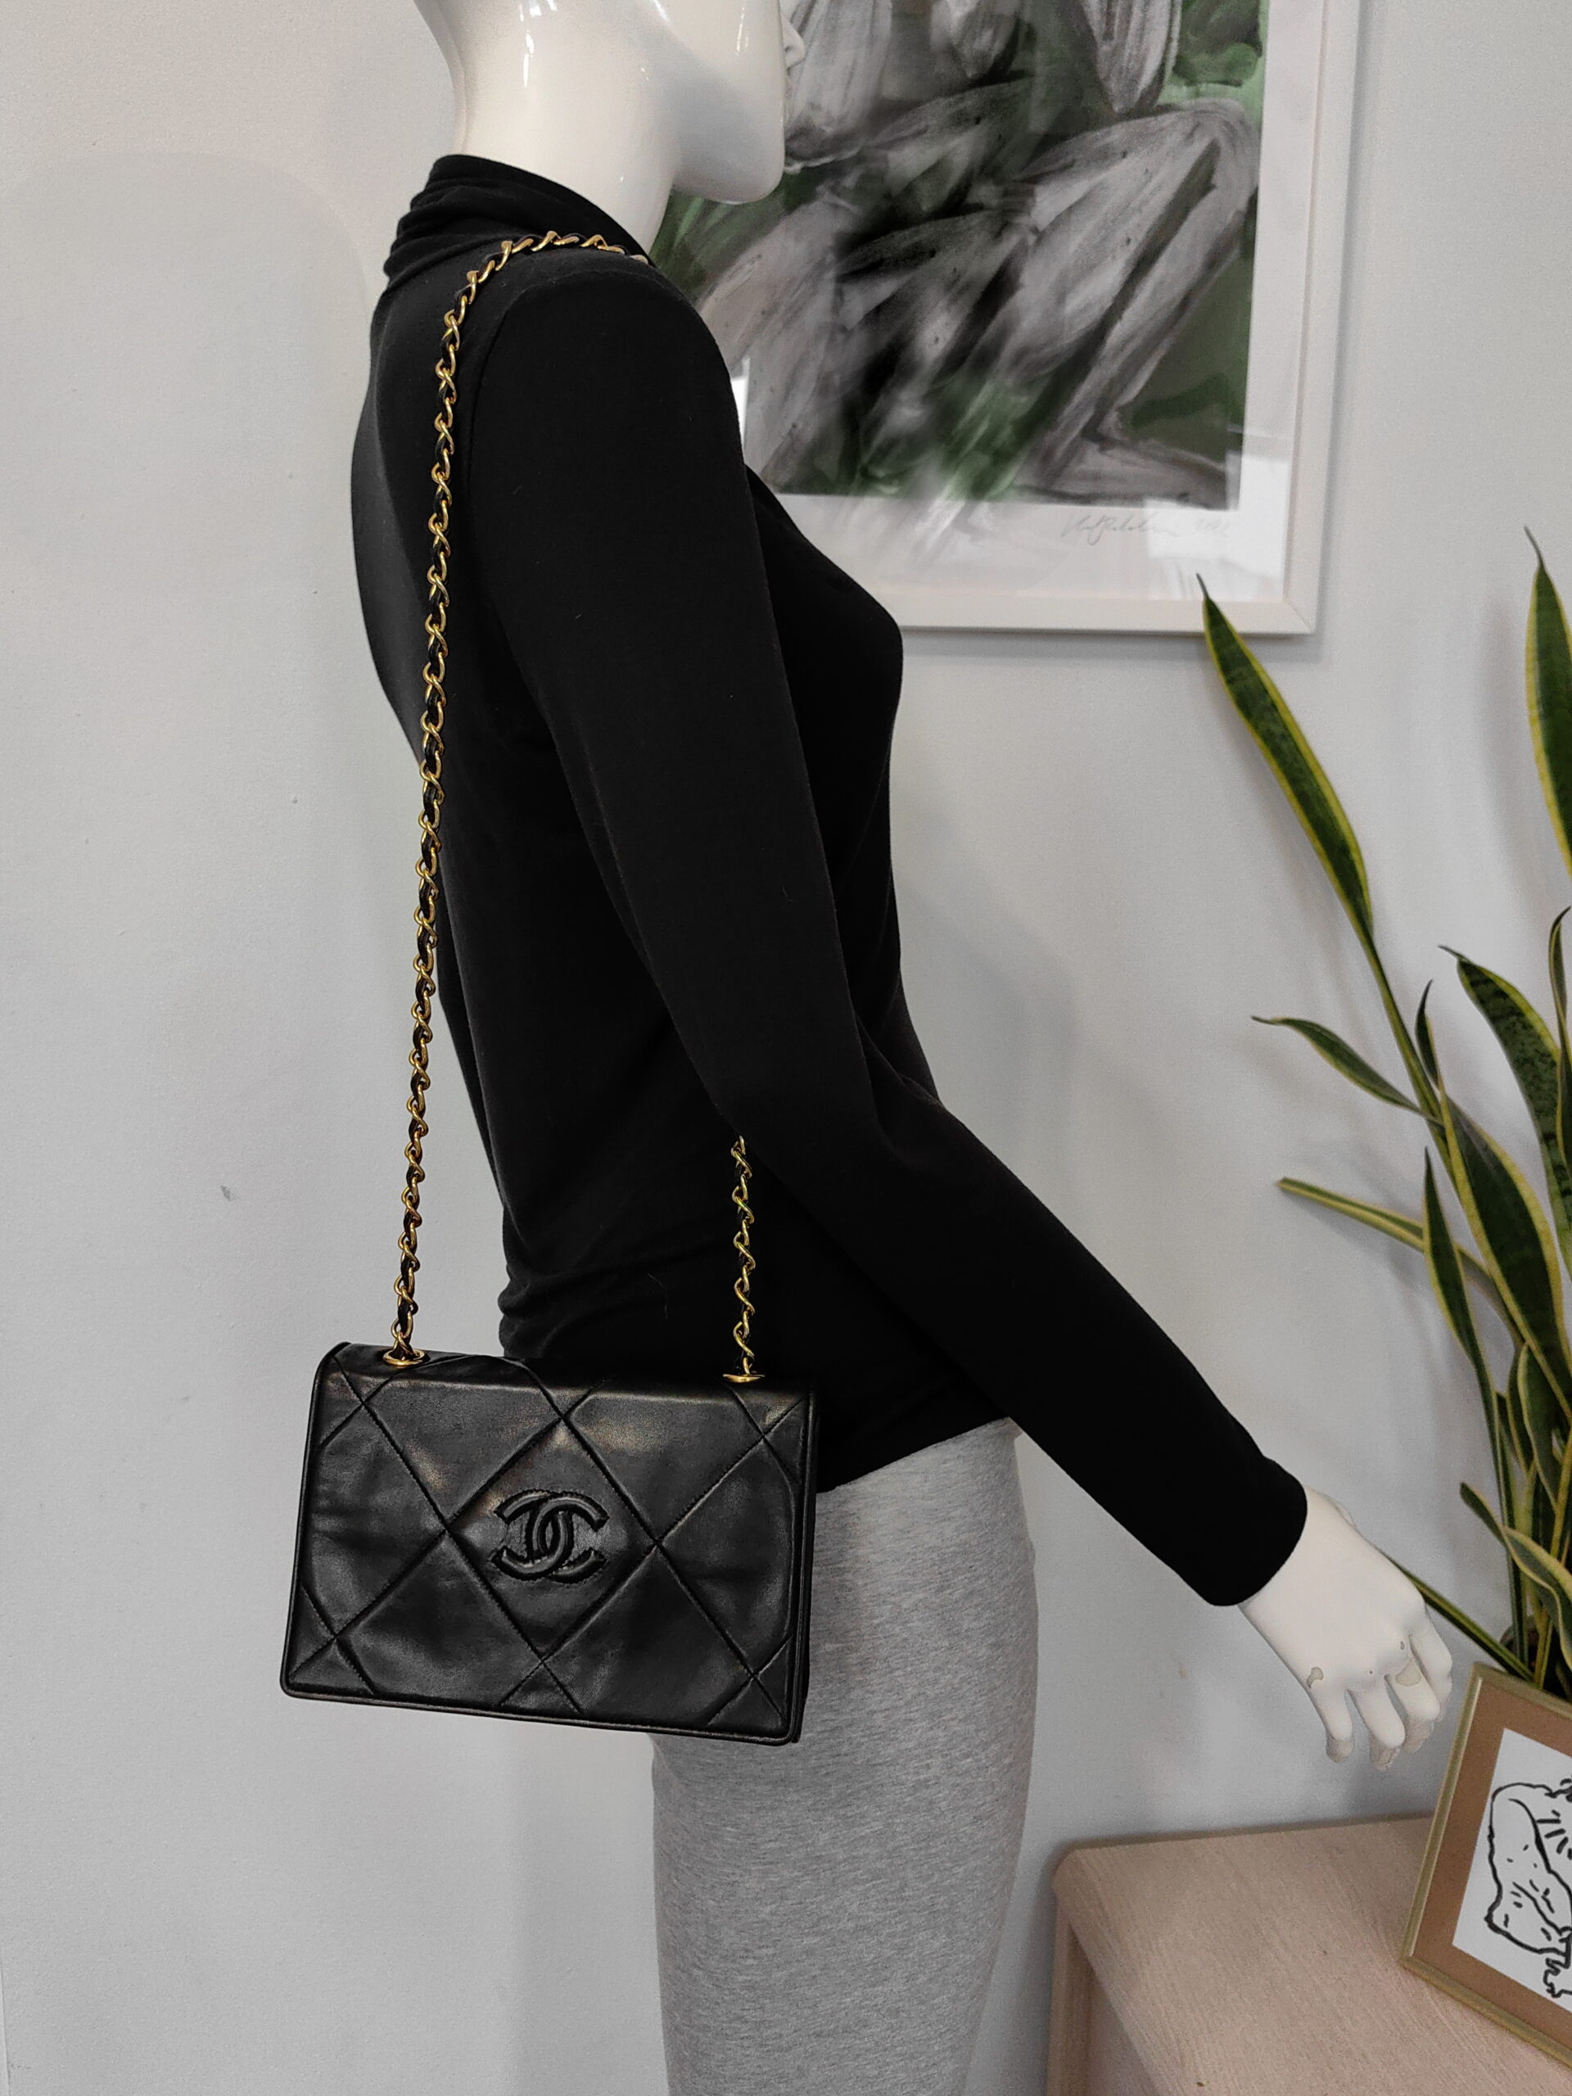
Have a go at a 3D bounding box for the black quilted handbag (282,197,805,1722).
[{"bbox_3d":[-0.104,-0.037,0.750,0.230,0.670,0.110,2,5,4],"label":"black quilted handbag"}]

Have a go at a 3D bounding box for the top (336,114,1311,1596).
[{"bbox_3d":[0.000,-0.108,0.830,0.385,0.680,0.430,-2,9,-17],"label":"top"}]

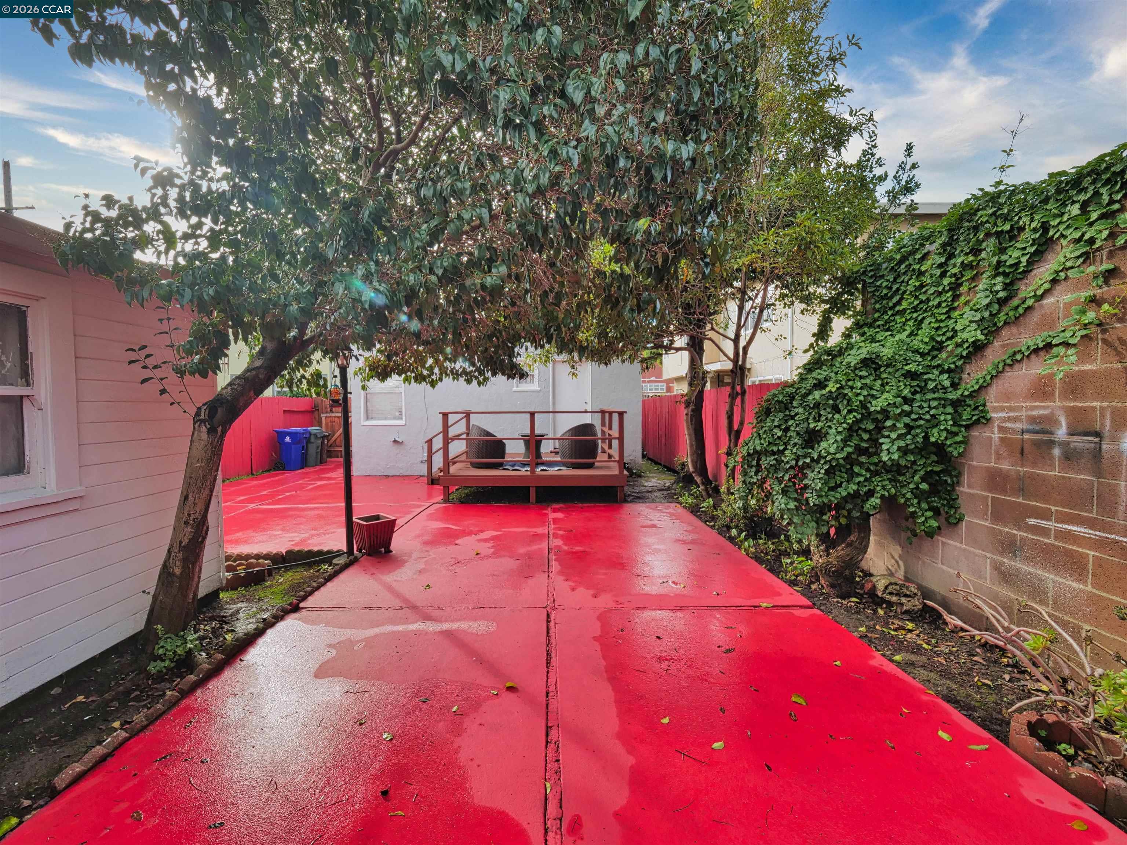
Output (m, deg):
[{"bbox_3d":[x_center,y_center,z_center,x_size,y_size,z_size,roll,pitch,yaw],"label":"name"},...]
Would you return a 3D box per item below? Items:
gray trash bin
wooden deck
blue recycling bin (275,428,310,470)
[{"bbox_3d":[-7.250,0.710,12.970,0.750,1.070,0.620,-1,2,-10],"label":"gray trash bin"},{"bbox_3d":[-0.840,0.555,9.420,3.780,1.550,3.400,0,2,-2],"label":"wooden deck"},{"bbox_3d":[-7.230,0.725,12.170,0.750,1.070,0.620,-1,2,-10],"label":"blue recycling bin"}]

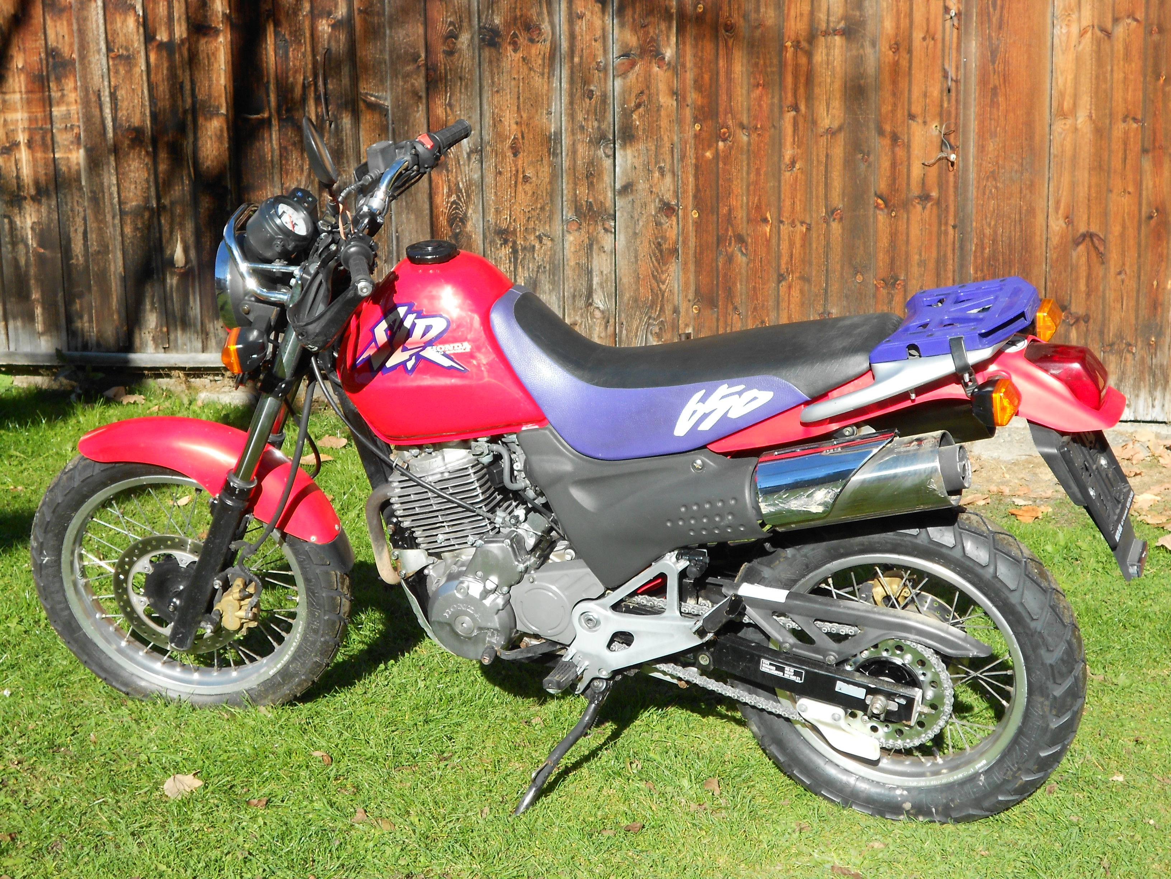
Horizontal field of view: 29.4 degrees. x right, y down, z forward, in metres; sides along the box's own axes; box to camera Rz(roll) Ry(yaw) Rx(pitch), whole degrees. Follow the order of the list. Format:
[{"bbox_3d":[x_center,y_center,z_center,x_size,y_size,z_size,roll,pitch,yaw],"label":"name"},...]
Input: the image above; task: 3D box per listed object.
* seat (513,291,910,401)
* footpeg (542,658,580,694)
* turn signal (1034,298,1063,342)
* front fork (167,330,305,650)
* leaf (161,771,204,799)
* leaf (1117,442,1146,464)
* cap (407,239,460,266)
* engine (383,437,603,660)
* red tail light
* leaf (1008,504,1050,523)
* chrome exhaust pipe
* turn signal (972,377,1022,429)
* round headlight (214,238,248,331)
[{"bbox_3d":[0.212,-0.177,3.850,0.700,0.135,0.280,5,23,20],"label":"seat"},{"bbox_3d":[-0.043,0.416,3.932,0.040,0.032,0.092,5,19,20],"label":"footpeg"},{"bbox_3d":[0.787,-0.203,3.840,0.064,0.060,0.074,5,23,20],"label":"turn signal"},{"bbox_3d":[-0.635,0.048,4.284,0.070,0.840,0.240,24,31,-1],"label":"front fork"},{"bbox_3d":[-0.760,0.653,4.215,0.075,0.025,0.085,-1,14,0],"label":"leaf"},{"bbox_3d":[1.622,0.037,6.636,0.095,0.035,0.110,-1,14,0],"label":"leaf"},{"bbox_3d":[-0.273,-0.333,3.979,0.093,0.024,0.093,-3,21,1],"label":"cap"},{"bbox_3d":[-0.126,0.183,4.134,0.420,0.430,0.350,5,23,20],"label":"engine"},{"bbox_3d":[0.782,-0.106,3.630,0.125,0.085,0.110,5,25,20],"label":"red tail light"},{"bbox_3d":[1.191,0.199,5.995,0.115,0.030,0.110,-1,14,0],"label":"leaf"},{"bbox_3d":[0.451,0.068,3.683,0.385,0.125,0.120,-8,18,25],"label":"chrome exhaust pipe"},{"bbox_3d":[0.642,-0.057,3.492,0.070,0.060,0.068,5,25,20],"label":"turn signal"},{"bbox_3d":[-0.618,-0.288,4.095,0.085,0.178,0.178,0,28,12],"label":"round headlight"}]

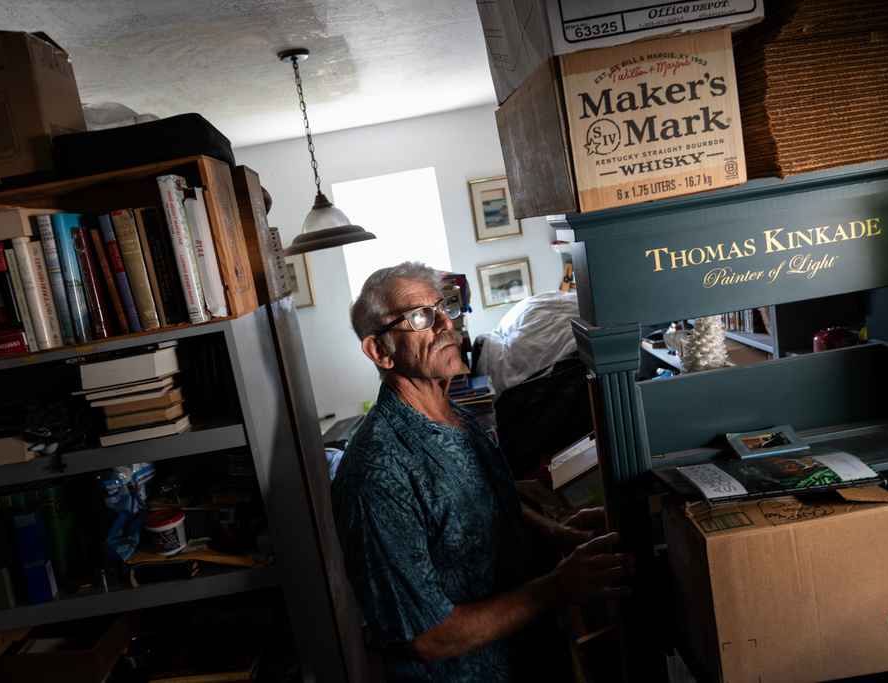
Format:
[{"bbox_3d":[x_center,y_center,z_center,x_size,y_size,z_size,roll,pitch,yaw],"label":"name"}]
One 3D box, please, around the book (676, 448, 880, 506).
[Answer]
[{"bbox_3d":[0.554,0.231,1.149,0.258,0.018,0.185,-9,4,8],"label":"book"}]

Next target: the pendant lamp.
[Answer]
[{"bbox_3d":[-0.477,-0.691,2.477,0.346,0.700,0.346,-10,8,0],"label":"pendant lamp"}]

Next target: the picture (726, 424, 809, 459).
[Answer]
[{"bbox_3d":[0.598,0.189,1.264,0.120,0.010,0.107,-9,13,4],"label":"picture"}]

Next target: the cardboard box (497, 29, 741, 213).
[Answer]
[{"bbox_3d":[0.388,-0.472,1.608,0.370,0.300,0.473,-11,8,-8],"label":"cardboard box"}]

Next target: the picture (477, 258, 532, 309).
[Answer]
[{"bbox_3d":[0.383,-0.355,4.213,0.320,0.258,0.022,-10,8,0],"label":"picture"}]

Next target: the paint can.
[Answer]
[{"bbox_3d":[-0.602,0.417,1.484,0.084,0.074,0.084,-10,8,0],"label":"paint can"}]

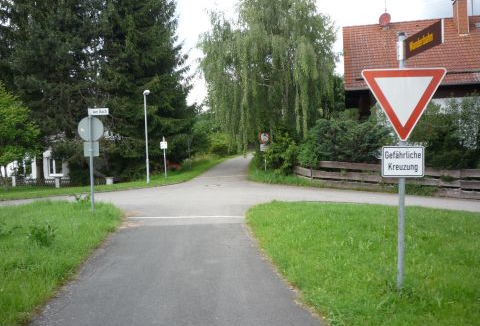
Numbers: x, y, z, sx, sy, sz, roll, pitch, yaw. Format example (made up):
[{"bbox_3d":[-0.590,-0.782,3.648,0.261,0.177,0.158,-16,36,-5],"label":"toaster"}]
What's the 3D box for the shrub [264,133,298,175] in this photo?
[{"bbox_3d":[1.964,-0.402,21.000,1.600,2.000,1.600,-1,2,0],"label":"shrub"}]

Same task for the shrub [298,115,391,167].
[{"bbox_3d":[4.663,-0.803,19.800,4.000,2.650,2.600,0,2,14],"label":"shrub"}]

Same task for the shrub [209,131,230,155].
[{"bbox_3d":[-1.802,-1.714,39.000,1.950,2.100,1.900,-1,2,0],"label":"shrub"}]

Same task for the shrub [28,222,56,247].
[{"bbox_3d":[-3.027,1.096,6.800,0.430,0.410,0.410,-2,2,-22],"label":"shrub"}]

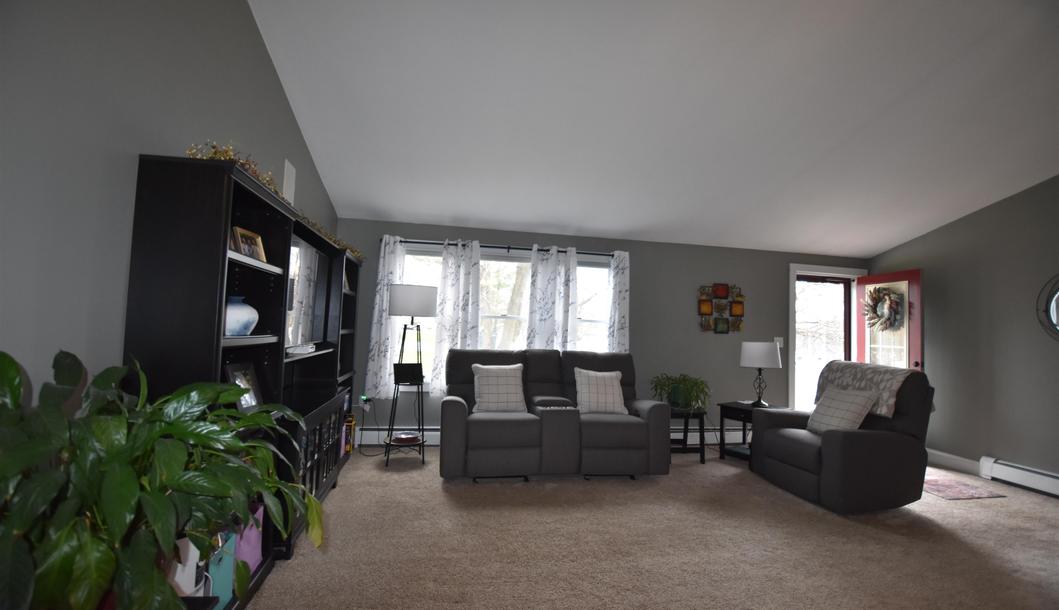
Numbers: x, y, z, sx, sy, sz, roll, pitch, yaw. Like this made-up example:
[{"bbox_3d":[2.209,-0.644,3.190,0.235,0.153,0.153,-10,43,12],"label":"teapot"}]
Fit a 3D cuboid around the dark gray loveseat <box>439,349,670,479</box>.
[{"bbox_3d":[0.163,0.956,4.052,1.880,1.030,0.980,3,-3,-8],"label":"dark gray loveseat"}]

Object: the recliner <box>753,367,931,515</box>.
[{"bbox_3d":[2.491,0.998,3.577,0.900,1.050,0.960,3,-3,-8],"label":"recliner"}]

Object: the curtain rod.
[{"bbox_3d":[-0.260,-0.595,4.688,2.430,0.035,0.090,3,-3,-9],"label":"curtain rod"}]

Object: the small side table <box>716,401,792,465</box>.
[{"bbox_3d":[2.251,1.296,4.424,0.450,0.550,0.550,5,-4,-43],"label":"small side table"}]

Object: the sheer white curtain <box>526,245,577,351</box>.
[{"bbox_3d":[0.237,0.176,4.746,0.520,1.610,0.110,3,-3,-9],"label":"sheer white curtain"}]

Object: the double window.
[{"bbox_3d":[-0.246,0.158,4.746,2.380,1.430,0.100,3,-3,-9],"label":"double window"}]

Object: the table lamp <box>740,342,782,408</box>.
[{"bbox_3d":[2.368,0.713,4.546,0.390,0.655,0.390,3,-3,-11],"label":"table lamp"}]

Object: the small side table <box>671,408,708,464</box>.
[{"bbox_3d":[1.496,1.293,4.433,0.400,0.500,0.400,3,-3,-11],"label":"small side table"}]

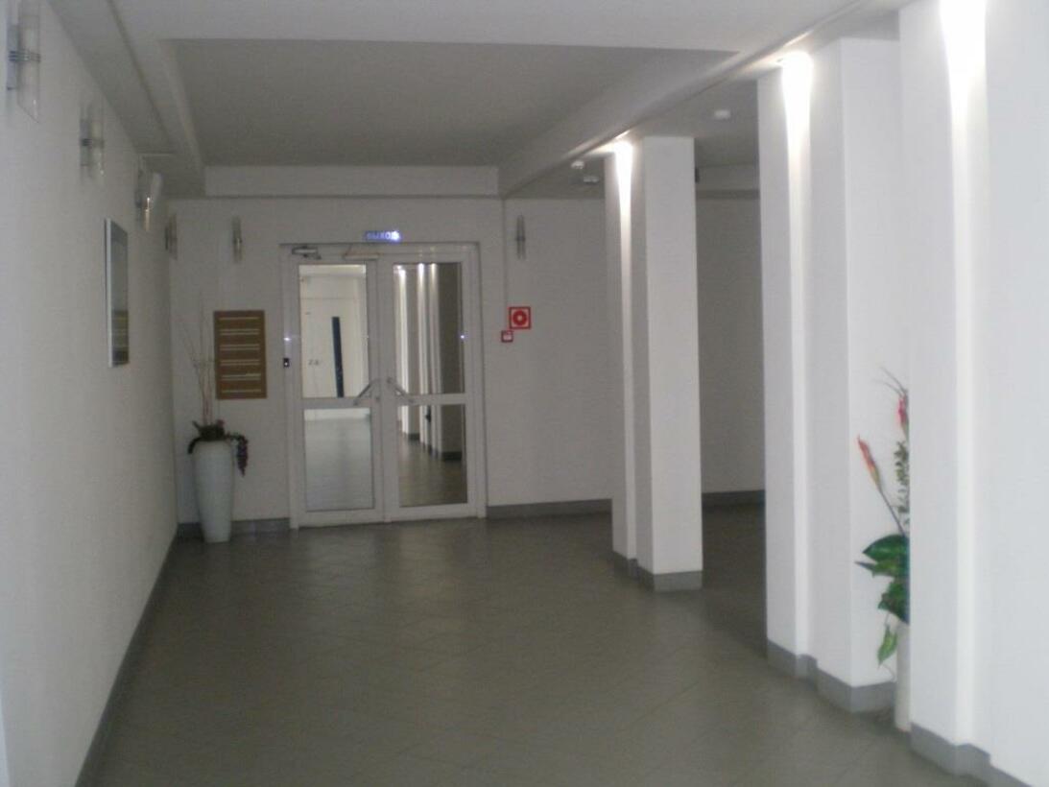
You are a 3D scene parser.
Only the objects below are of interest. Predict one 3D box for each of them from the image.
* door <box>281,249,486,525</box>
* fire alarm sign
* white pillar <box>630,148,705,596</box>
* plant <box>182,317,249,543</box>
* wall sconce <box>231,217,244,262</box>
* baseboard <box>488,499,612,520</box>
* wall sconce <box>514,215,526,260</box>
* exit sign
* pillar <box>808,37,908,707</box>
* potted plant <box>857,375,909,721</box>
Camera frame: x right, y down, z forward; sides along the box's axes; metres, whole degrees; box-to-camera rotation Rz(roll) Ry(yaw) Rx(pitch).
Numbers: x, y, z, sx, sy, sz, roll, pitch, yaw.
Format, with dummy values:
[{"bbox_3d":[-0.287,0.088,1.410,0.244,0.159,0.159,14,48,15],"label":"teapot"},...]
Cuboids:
[{"bbox_3d":[-1.172,-0.068,9.758,1.669,2.397,0.120,-2,3,-13],"label":"door"},{"bbox_3d":[-0.028,-0.648,9.978,0.183,0.190,0.015,-2,3,-13],"label":"fire alarm sign"},{"bbox_3d":[0.871,-0.174,7.172,0.318,2.752,0.348,-2,3,-13],"label":"white pillar"},{"bbox_3d":[-2.475,0.288,9.242,0.458,1.809,0.411,-2,3,-13],"label":"plant"},{"bbox_3d":[-2.362,-1.264,9.473,0.103,0.360,0.105,-2,3,-13],"label":"wall sconce"},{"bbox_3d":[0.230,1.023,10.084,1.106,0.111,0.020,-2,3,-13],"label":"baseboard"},{"bbox_3d":[-0.033,-1.347,9.876,0.095,0.381,0.105,-2,3,-13],"label":"wall sconce"},{"bbox_3d":[-1.197,-1.332,9.704,0.316,0.109,0.030,-2,3,-13],"label":"exit sign"},{"bbox_3d":[1.425,-0.074,4.880,0.316,2.749,0.343,-2,3,-13],"label":"pillar"},{"bbox_3d":[1.536,0.611,4.560,0.403,1.406,0.379,-2,3,-13],"label":"potted plant"}]

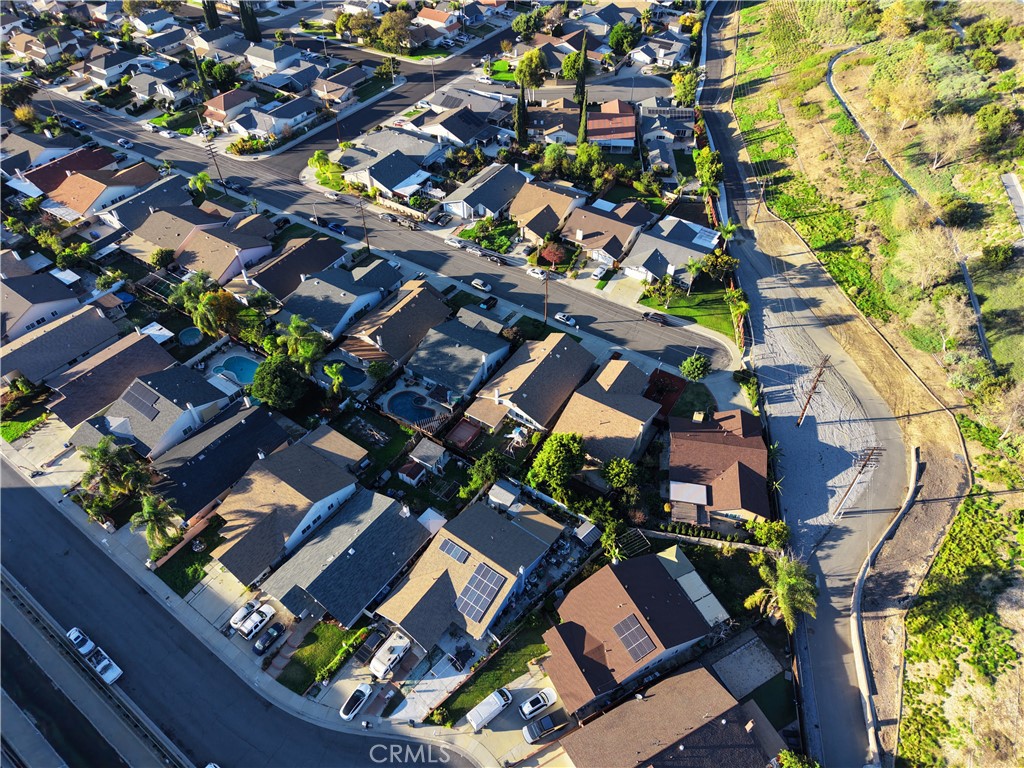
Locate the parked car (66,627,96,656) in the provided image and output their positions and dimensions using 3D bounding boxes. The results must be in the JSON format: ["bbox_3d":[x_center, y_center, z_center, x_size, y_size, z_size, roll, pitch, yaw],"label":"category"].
[{"bbox_3d":[-59.958,35.708,94.635,4.500,1.450,1.800,26,50,25],"label":"parked car"}]

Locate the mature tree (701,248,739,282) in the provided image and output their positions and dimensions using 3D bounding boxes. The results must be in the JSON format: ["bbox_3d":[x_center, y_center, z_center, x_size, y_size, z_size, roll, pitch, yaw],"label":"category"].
[{"bbox_3d":[45.499,-25.264,149.622,8.000,7.500,8.000,-1,44,0],"label":"mature tree"}]

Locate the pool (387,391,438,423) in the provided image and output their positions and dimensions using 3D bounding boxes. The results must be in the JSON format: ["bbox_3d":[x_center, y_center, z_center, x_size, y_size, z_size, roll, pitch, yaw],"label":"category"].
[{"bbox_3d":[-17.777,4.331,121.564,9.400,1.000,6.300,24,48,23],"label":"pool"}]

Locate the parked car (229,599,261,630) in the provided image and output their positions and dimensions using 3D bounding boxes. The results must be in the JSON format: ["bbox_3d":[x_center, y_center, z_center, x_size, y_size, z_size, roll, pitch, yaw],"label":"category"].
[{"bbox_3d":[-36.310,31.240,92.660,1.800,1.580,4.400,27,51,25],"label":"parked car"}]

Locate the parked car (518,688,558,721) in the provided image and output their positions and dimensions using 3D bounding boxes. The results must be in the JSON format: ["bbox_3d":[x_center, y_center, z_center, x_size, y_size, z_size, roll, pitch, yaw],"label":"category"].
[{"bbox_3d":[3.217,40.375,86.090,4.800,1.670,1.900,-25,49,-23],"label":"parked car"}]

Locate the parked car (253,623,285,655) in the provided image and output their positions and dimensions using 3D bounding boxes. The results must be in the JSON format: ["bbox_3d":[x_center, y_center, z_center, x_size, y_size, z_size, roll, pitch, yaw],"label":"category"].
[{"bbox_3d":[-32.906,34.692,92.553,1.820,1.450,4.700,24,51,23],"label":"parked car"}]

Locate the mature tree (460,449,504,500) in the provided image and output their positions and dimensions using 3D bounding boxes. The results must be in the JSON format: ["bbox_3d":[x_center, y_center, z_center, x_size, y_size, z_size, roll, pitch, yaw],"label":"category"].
[{"bbox_3d":[-4.880,14.387,107.530,6.700,7.600,6.400,-1,46,0],"label":"mature tree"}]

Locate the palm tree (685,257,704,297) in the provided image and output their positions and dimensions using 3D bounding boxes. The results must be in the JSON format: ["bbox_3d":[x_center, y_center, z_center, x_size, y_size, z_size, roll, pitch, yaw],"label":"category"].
[{"bbox_3d":[37.720,-21.980,141.360,3.800,9.200,3.800,0,44,0],"label":"palm tree"}]

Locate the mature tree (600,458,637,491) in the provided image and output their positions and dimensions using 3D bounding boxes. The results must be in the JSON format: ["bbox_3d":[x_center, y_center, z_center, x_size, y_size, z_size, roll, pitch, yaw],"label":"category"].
[{"bbox_3d":[16.957,14.457,108.518,5.500,5.400,5.400,-1,46,0],"label":"mature tree"}]

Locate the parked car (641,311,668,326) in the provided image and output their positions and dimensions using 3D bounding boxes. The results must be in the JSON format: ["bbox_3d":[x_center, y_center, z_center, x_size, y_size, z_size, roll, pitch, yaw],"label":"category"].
[{"bbox_3d":[29.740,-13.956,142.414,4.800,1.750,1.930,24,50,23],"label":"parked car"}]

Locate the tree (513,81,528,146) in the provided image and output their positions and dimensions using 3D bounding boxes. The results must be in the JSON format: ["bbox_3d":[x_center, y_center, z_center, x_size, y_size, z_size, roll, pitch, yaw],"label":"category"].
[{"bbox_3d":[2.473,-74.055,186.966,3.900,18.000,3.700,-1,46,0],"label":"tree"}]

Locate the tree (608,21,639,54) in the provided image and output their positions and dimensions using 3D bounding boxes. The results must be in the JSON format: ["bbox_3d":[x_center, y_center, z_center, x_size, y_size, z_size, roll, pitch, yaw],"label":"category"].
[{"bbox_3d":[38.892,-120.824,237.359,10.200,10.500,9.800,-1,46,0],"label":"tree"}]

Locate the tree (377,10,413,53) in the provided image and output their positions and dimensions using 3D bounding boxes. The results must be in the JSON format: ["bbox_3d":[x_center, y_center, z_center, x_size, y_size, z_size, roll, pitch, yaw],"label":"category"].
[{"bbox_3d":[-41.696,-125.024,241.529,12.400,13.000,11.800,-1,46,0],"label":"tree"}]

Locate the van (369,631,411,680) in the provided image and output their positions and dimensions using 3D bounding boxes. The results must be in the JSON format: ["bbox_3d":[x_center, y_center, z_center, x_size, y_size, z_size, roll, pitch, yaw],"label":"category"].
[{"bbox_3d":[-16.390,36.530,91.600,2.300,2.600,5.500,23,48,23],"label":"van"}]

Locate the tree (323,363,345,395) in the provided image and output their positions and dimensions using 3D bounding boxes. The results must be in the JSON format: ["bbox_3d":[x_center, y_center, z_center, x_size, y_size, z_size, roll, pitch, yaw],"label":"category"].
[{"bbox_3d":[-31.000,-0.390,120.100,3.700,8.200,3.700,0,44,0],"label":"tree"}]

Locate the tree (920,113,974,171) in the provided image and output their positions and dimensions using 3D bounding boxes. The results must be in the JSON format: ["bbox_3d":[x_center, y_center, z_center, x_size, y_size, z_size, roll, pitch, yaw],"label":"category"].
[{"bbox_3d":[104.000,-57.800,163.000,11.200,13.000,11.200,-1,43,0],"label":"tree"}]

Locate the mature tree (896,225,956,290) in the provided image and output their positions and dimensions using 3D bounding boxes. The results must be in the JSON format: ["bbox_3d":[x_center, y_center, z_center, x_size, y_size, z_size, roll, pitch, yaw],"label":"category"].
[{"bbox_3d":[82.020,-24.140,135.140,10.700,13.000,10.700,0,44,0],"label":"mature tree"}]

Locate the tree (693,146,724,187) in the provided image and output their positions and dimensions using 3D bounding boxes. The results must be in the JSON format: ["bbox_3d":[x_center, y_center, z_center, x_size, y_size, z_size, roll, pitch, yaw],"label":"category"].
[{"bbox_3d":[48.900,-53.800,168.800,7.400,9.600,7.400,-1,43,0],"label":"tree"}]

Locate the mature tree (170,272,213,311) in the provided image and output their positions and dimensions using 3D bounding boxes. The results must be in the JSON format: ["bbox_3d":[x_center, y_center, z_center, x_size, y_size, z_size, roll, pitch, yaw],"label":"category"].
[{"bbox_3d":[-66.407,-18.967,140.689,8.300,9.000,8.100,-1,46,0],"label":"mature tree"}]

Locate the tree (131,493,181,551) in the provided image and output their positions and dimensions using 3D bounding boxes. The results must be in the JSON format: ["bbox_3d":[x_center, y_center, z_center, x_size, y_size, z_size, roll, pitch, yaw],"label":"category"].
[{"bbox_3d":[-52.000,21.600,99.600,6.700,7.200,6.700,-1,43,0],"label":"tree"}]

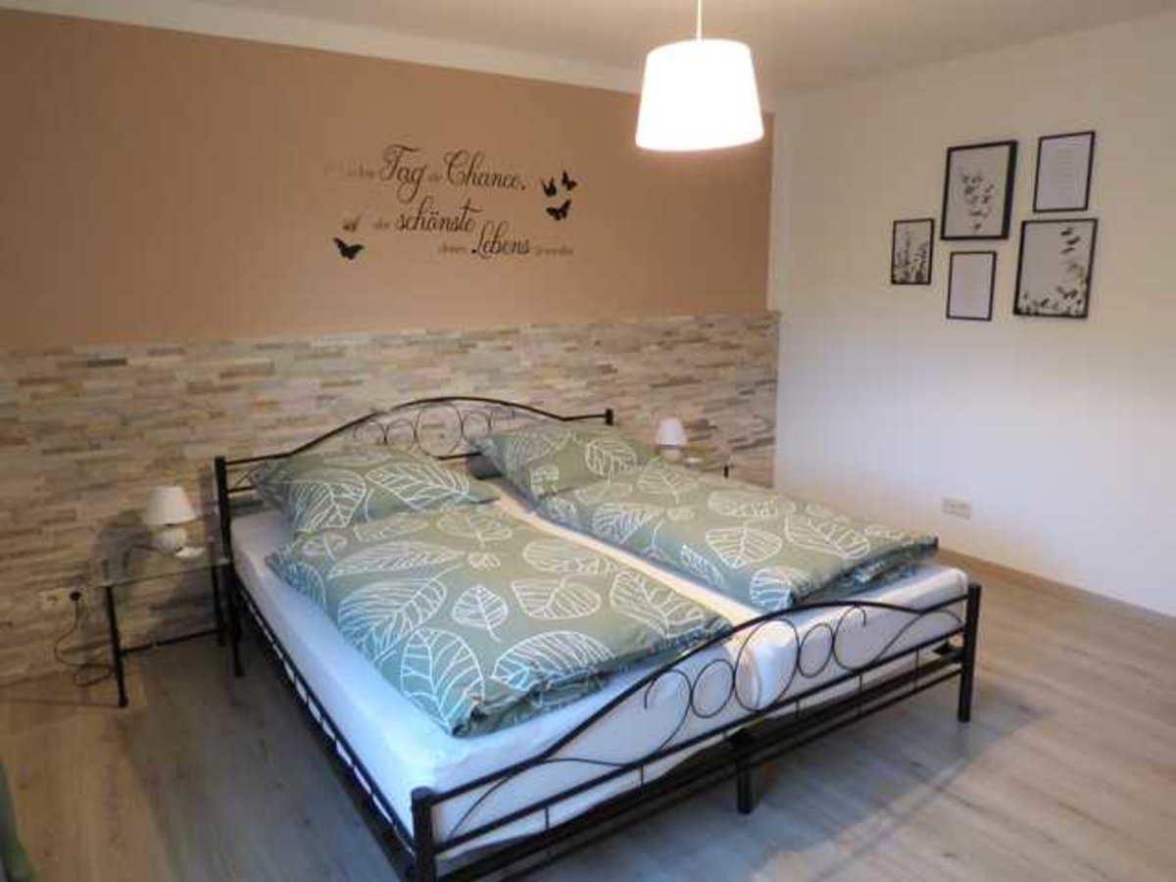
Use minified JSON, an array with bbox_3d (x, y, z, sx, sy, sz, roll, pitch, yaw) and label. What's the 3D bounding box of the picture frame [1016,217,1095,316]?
[{"bbox_3d":[2.047,-0.754,3.422,0.020,0.413,0.305,-9,14,-35],"label":"picture frame"}]

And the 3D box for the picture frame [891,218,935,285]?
[{"bbox_3d":[1.643,-0.950,3.947,0.018,0.315,0.220,-9,14,-35],"label":"picture frame"}]

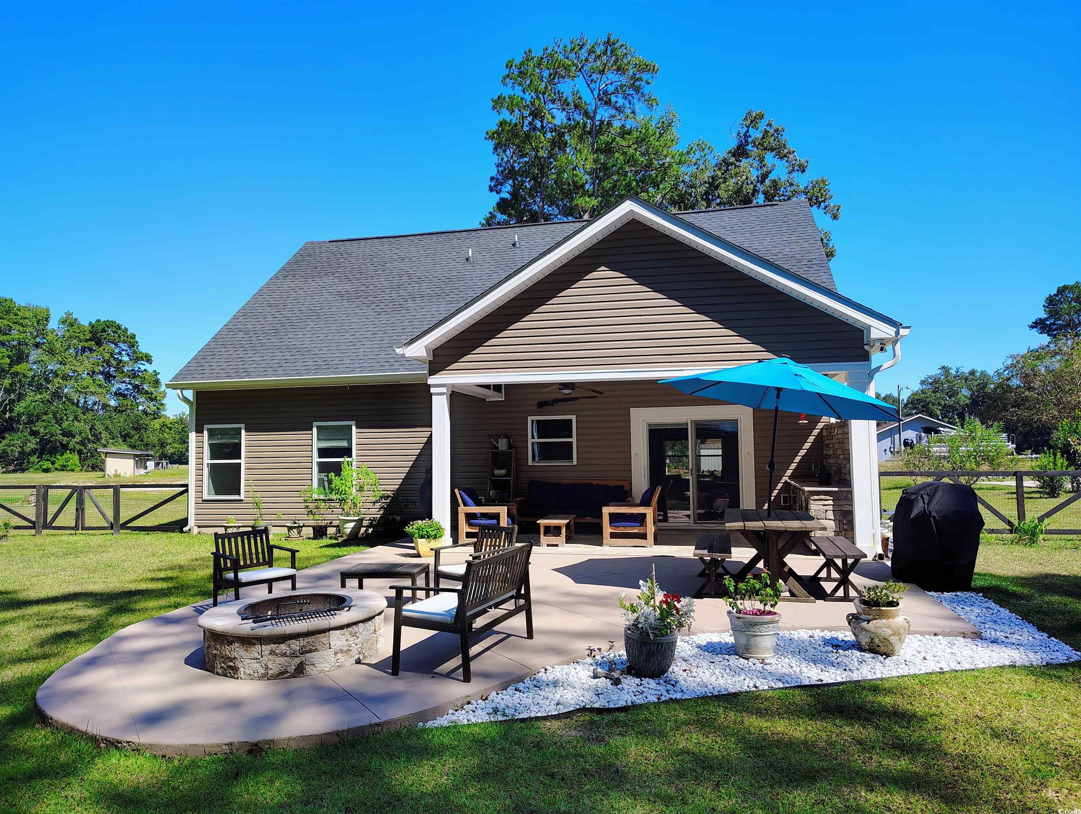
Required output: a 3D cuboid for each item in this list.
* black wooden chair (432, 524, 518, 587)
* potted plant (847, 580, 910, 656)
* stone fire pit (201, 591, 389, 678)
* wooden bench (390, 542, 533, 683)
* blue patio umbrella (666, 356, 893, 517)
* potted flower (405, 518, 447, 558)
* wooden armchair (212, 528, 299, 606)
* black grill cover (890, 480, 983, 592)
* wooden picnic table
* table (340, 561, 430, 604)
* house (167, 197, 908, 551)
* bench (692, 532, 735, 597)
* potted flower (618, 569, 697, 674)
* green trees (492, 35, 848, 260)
[{"bbox_3d":[-0.616,1.558,7.206,0.620,0.800,0.650,-4,-5,42],"label":"black wooden chair"},{"bbox_3d":[2.497,1.558,5.571,0.439,0.521,0.410,-1,-4,11],"label":"potted plant"},{"bbox_3d":[-1.965,1.790,6.020,1.430,0.375,1.430,-1,-3,0],"label":"stone fire pit"},{"bbox_3d":[-0.536,1.459,5.617,0.650,0.800,1.270,-2,-4,19],"label":"wooden bench"},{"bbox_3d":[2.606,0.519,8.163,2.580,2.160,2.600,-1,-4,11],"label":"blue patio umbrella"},{"bbox_3d":[-1.735,1.975,11.300,0.610,0.570,0.580,0,-3,-11],"label":"potted flower"},{"bbox_3d":[-2.719,1.586,7.151,0.620,0.800,0.650,3,-5,-44],"label":"wooden armchair"},{"bbox_3d":[4.620,1.466,8.830,0.630,1.180,1.150,-1,-3,6],"label":"black grill cover"},{"bbox_3d":[2.503,1.574,8.147,0.940,0.765,2.000,-2,-4,14],"label":"wooden picnic table"},{"bbox_3d":[-1.542,1.806,7.517,0.760,0.370,0.670,-1,-4,9],"label":"table"},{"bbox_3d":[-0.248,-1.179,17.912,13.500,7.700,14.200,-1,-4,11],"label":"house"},{"bbox_3d":[1.915,1.734,8.247,0.375,0.475,1.950,-2,-4,14],"label":"bench"},{"bbox_3d":[0.793,1.466,5.161,0.490,0.698,0.490,-1,-4,11],"label":"potted flower"},{"bbox_3d":[6.099,-7.751,38.038,17.000,23.418,11.000,-1,-4,9],"label":"green trees"}]

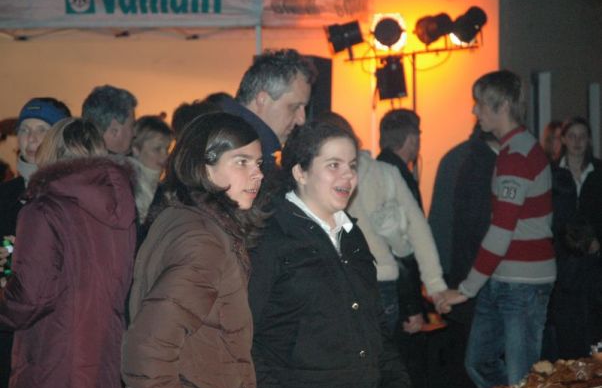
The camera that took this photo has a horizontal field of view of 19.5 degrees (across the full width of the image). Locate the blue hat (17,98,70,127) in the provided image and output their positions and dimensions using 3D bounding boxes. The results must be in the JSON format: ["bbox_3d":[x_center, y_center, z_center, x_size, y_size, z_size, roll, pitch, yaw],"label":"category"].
[{"bbox_3d":[-0.940,-0.286,6.400,0.190,0.135,0.220,1,2,17],"label":"blue hat"}]

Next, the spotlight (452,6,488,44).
[{"bbox_3d":[1.143,-1.149,12.000,0.220,0.220,0.300,-1,-23,-23],"label":"spotlight"}]

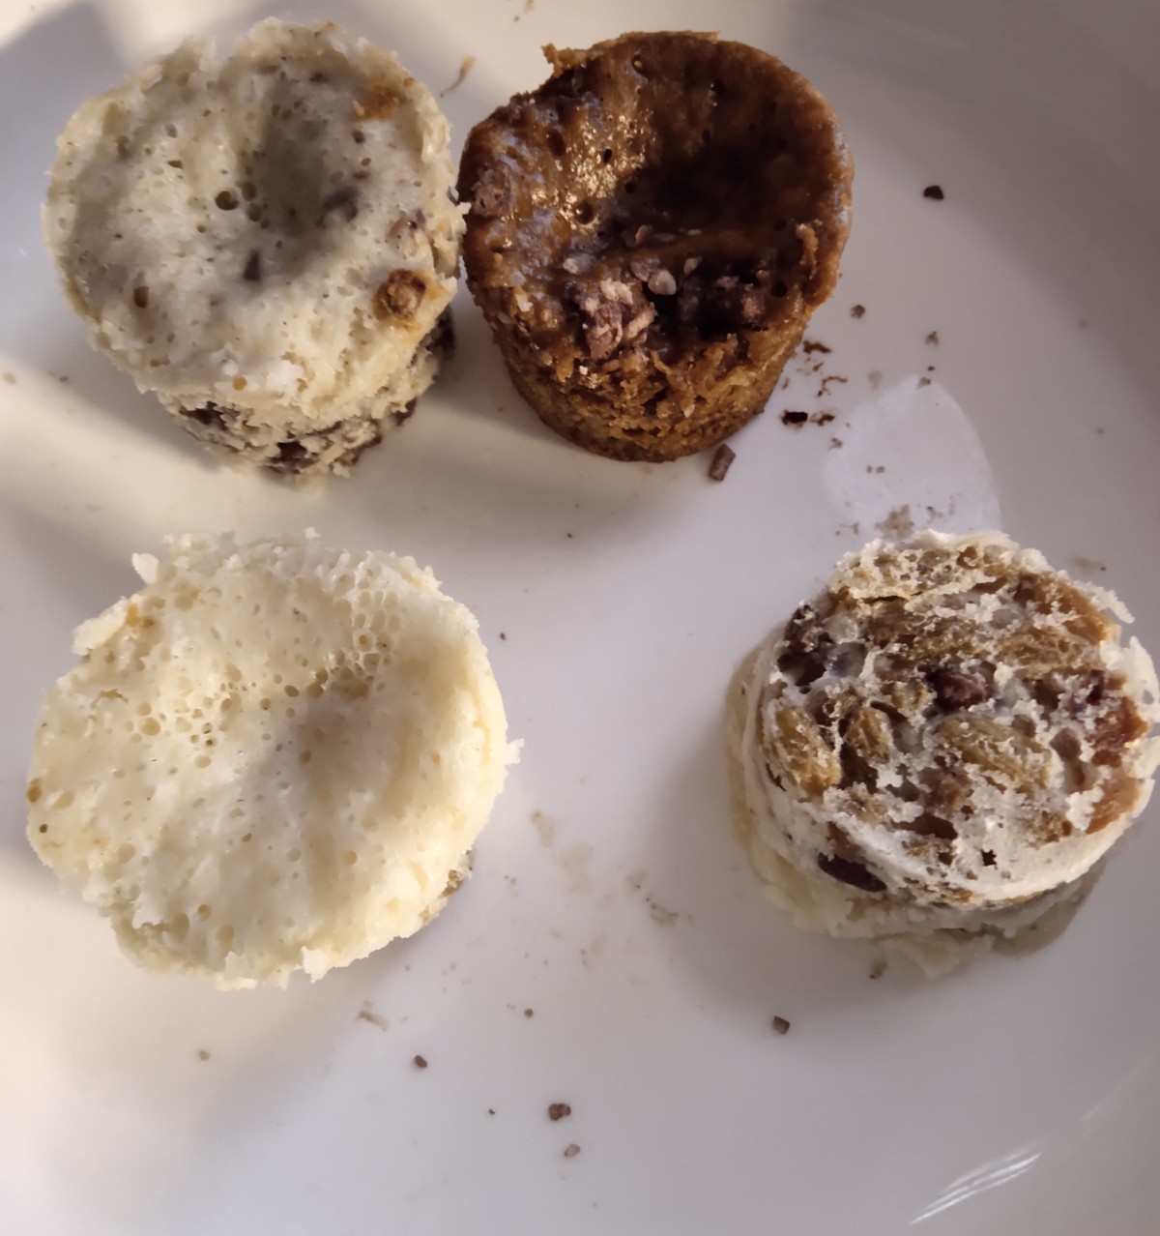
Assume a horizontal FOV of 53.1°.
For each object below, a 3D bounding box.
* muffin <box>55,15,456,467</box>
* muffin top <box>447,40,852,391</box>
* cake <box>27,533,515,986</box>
[{"bbox_3d":[-0.044,-0.052,0.180,0.057,0.043,0.057,0,74,1],"label":"muffin"},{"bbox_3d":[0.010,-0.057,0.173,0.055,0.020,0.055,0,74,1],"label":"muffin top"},{"bbox_3d":[-0.037,0.021,0.161,0.058,0.040,0.058,0,74,1],"label":"cake"}]

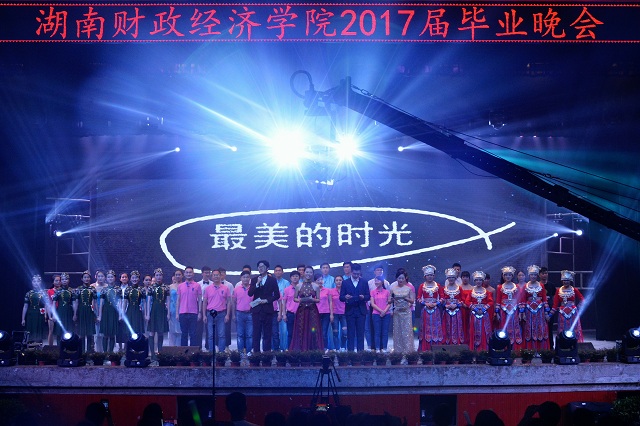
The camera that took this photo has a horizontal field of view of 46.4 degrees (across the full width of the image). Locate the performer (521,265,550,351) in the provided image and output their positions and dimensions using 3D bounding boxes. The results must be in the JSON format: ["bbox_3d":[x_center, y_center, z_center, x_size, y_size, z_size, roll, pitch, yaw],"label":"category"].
[{"bbox_3d":[4.154,1.842,14.314,0.569,1.685,0.400,0,-3,2],"label":"performer"}]

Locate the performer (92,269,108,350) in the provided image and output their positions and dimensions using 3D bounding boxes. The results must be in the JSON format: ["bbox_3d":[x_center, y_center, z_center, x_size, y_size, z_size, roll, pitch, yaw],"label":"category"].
[{"bbox_3d":[-4.532,1.999,15.307,0.440,1.613,0.320,0,-3,-2],"label":"performer"}]

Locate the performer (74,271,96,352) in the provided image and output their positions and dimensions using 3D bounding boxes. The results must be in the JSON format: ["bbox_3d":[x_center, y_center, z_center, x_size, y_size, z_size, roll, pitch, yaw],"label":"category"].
[{"bbox_3d":[-4.565,1.941,14.509,0.450,1.630,0.320,0,-3,-2],"label":"performer"}]

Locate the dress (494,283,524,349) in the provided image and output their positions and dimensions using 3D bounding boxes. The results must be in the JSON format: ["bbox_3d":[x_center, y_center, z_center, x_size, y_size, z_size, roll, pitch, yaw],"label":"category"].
[{"bbox_3d":[3.678,2.046,14.559,0.546,1.374,0.400,0,-5,5],"label":"dress"}]

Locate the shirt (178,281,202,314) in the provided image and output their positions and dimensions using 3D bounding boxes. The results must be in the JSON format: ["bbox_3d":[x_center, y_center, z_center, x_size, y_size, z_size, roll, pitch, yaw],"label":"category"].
[{"bbox_3d":[-2.620,1.714,15.099,0.486,0.674,0.280,0,-5,-3],"label":"shirt"}]

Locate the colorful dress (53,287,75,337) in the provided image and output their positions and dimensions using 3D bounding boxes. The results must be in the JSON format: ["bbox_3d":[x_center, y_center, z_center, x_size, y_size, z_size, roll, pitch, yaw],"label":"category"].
[{"bbox_3d":[-5.023,1.927,14.610,0.453,0.991,0.320,0,-3,-3],"label":"colorful dress"}]

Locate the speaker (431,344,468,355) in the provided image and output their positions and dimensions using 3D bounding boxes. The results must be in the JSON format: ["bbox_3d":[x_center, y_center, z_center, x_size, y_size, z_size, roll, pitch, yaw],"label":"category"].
[{"bbox_3d":[2.376,2.541,13.585,0.710,0.290,0.450,0,-5,0],"label":"speaker"}]

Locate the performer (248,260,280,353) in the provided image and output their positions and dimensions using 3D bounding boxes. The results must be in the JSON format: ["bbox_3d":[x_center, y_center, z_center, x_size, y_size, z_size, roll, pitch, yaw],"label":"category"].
[{"bbox_3d":[-1.039,1.804,13.916,0.600,1.833,0.420,-1,-4,12],"label":"performer"}]

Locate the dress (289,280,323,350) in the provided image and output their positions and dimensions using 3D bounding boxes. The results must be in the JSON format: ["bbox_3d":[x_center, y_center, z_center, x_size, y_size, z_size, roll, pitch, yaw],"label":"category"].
[{"bbox_3d":[-0.262,2.028,14.505,0.680,1.427,0.520,0,-5,0],"label":"dress"}]

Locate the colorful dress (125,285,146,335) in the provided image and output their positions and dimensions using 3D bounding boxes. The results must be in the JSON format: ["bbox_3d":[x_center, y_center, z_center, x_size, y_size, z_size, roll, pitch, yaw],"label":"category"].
[{"bbox_3d":[-3.420,1.796,13.831,0.408,0.938,0.300,0,-5,-5],"label":"colorful dress"}]

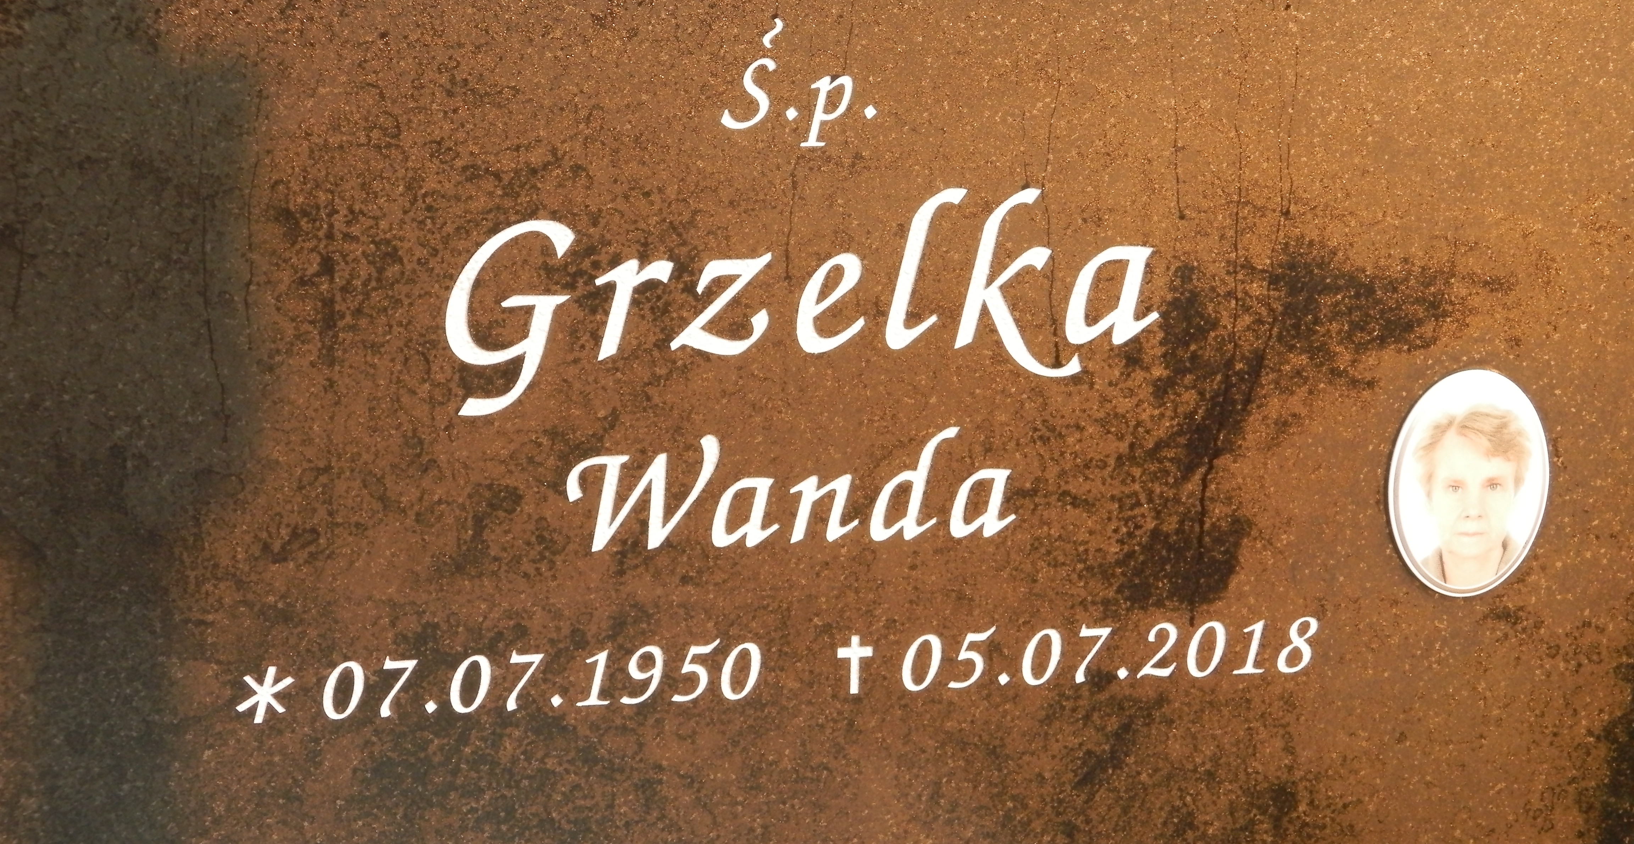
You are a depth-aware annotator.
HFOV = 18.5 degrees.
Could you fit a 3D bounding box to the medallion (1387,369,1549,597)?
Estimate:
[{"bbox_3d":[0.418,0.040,3.201,0.109,0.149,0.012,-1,12,-13],"label":"medallion"}]

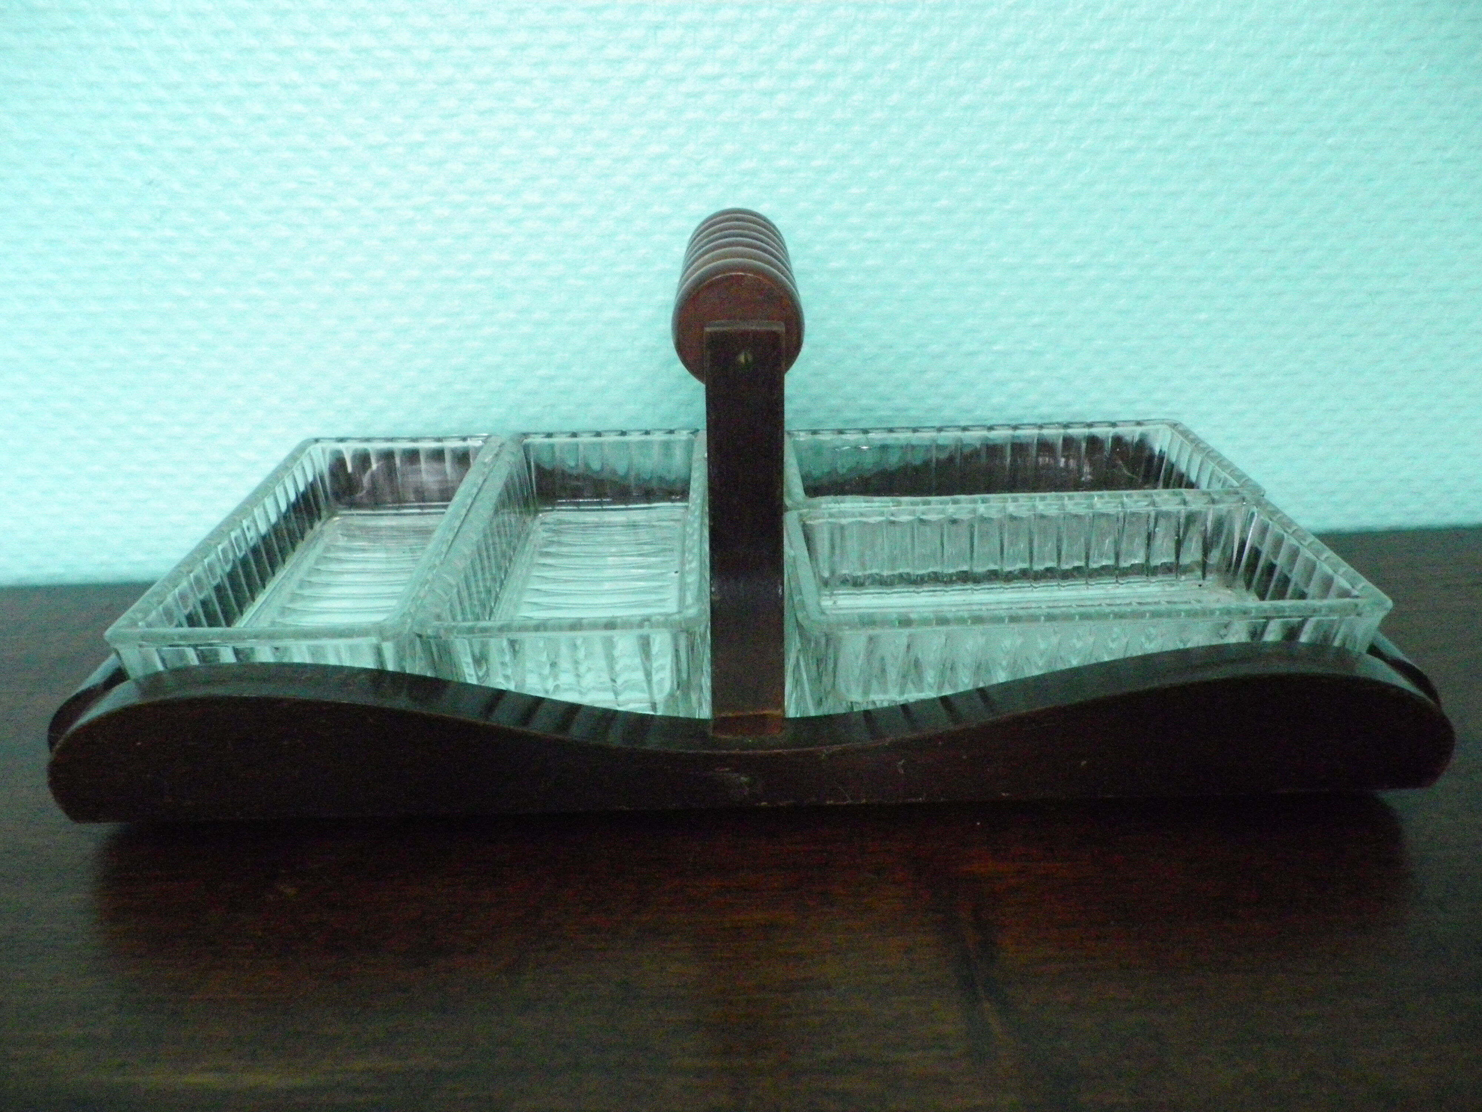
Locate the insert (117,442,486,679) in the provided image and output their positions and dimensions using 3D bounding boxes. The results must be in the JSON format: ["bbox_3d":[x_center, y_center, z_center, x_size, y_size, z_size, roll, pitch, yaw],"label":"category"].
[{"bbox_3d":[-0.115,0.001,0.354,0.070,0.028,0.150,0,24,-2],"label":"insert"}]

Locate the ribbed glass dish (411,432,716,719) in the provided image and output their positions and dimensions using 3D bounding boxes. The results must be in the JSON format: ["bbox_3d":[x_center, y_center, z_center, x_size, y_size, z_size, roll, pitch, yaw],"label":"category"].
[{"bbox_3d":[-0.045,0.000,0.362,0.070,0.028,0.150,-1,24,-1],"label":"ribbed glass dish"}]

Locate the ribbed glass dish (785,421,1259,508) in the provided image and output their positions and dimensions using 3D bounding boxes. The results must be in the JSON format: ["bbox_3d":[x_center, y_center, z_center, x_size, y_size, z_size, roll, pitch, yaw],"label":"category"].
[{"bbox_3d":[0.086,-0.019,0.405,0.150,0.028,0.070,-2,25,-3],"label":"ribbed glass dish"}]

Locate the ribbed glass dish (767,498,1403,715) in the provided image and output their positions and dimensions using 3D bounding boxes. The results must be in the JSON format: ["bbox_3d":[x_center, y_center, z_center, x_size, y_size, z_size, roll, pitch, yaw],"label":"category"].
[{"bbox_3d":[0.086,0.013,0.333,0.150,0.028,0.070,-2,26,-4],"label":"ribbed glass dish"}]

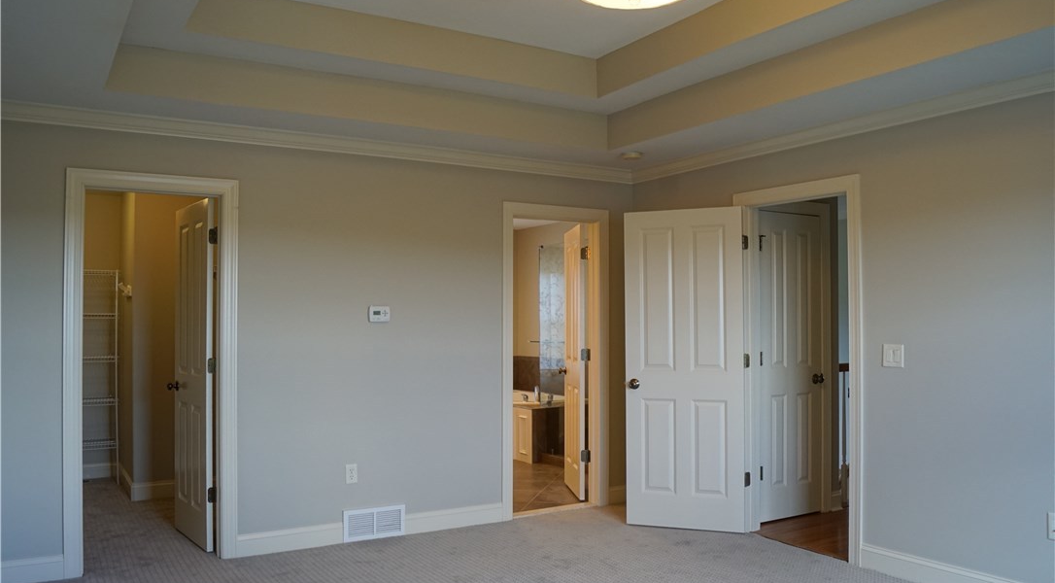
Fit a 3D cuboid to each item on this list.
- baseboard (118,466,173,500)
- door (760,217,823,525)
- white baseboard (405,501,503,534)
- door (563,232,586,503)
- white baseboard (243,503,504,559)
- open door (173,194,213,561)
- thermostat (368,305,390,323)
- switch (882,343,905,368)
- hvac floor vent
[{"bbox_3d":[-3.029,1.503,6.311,0.340,0.120,0.950,1,-2,-33],"label":"baseboard"},{"bbox_3d":[1.762,0.491,5.331,0.612,2.032,0.040,1,-2,-32],"label":"door"},{"bbox_3d":[-0.464,1.460,5.094,0.678,0.120,0.018,1,-2,-28],"label":"white baseboard"},{"bbox_3d":[0.365,0.531,6.178,0.040,2.032,0.675,0,-2,-7],"label":"door"},{"bbox_3d":[-0.903,1.452,4.856,1.676,0.120,0.018,1,-2,-28],"label":"white baseboard"},{"bbox_3d":[-2.027,0.489,4.836,0.040,2.032,0.693,2,-3,-38],"label":"open door"},{"bbox_3d":[-0.915,0.140,4.887,0.124,0.097,0.030,1,-2,-28],"label":"thermostat"},{"bbox_3d":[1.931,0.341,4.168,0.012,0.119,0.117,1,-2,-33],"label":"switch"},{"bbox_3d":[-0.933,1.414,4.834,0.385,0.190,0.028,1,-2,-28],"label":"hvac floor vent"}]

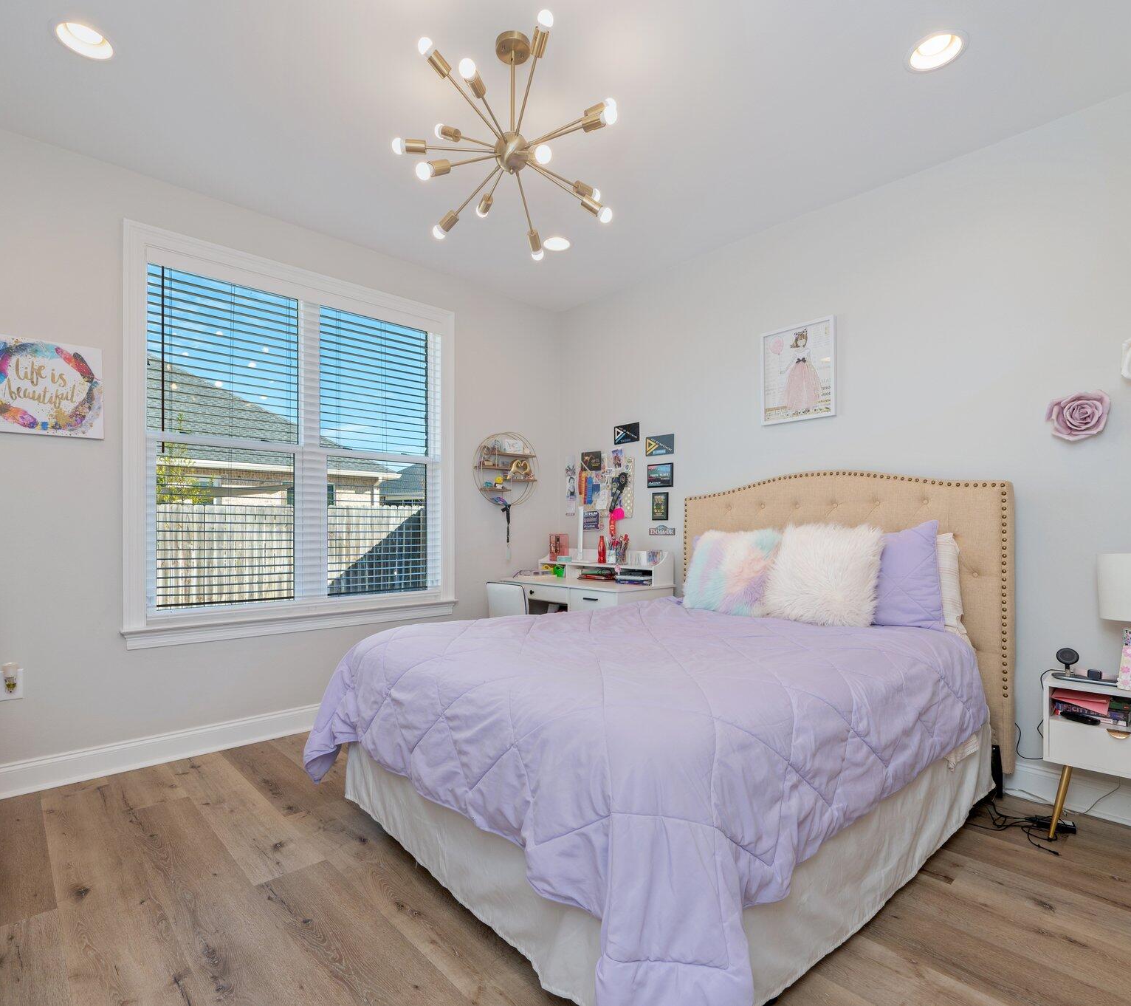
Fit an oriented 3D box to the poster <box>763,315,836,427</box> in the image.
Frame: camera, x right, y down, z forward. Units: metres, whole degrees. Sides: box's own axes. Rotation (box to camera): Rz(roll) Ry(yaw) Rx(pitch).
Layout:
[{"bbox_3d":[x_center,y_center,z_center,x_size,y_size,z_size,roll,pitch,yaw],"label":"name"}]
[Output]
[{"bbox_3d":[1.224,-0.686,3.107,0.025,0.508,0.406,1,-2,-45],"label":"poster"}]

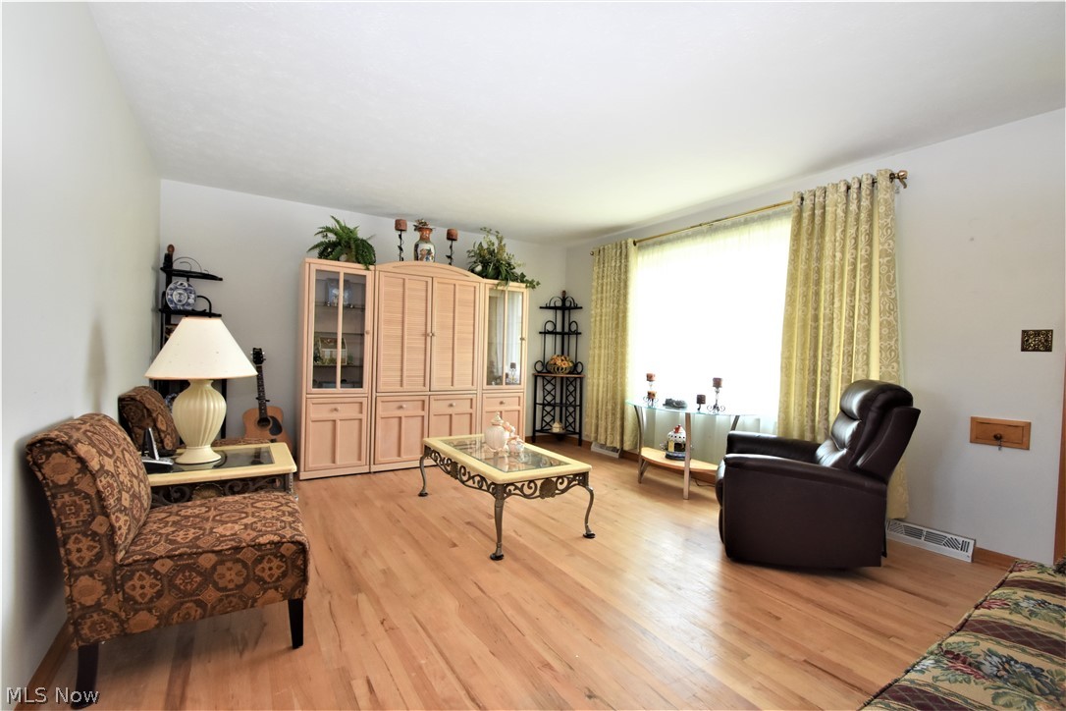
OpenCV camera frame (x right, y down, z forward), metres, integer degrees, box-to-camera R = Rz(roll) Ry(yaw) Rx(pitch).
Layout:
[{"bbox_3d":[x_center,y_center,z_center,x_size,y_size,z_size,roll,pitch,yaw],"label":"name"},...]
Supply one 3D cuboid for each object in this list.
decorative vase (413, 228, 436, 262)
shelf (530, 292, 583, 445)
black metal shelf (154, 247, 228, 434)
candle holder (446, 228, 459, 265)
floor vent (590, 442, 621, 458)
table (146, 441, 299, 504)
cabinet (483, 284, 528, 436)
[{"bbox_3d":[-1.077,-1.042,4.427,0.210,0.455,0.210,1,1,-34],"label":"decorative vase"},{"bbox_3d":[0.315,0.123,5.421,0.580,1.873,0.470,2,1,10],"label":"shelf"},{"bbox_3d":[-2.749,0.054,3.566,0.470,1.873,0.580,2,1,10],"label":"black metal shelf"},{"bbox_3d":[-0.842,-1.060,4.585,0.120,0.480,0.120,1,1,-34],"label":"candle holder"},{"bbox_3d":[0.803,1.028,4.895,0.065,0.112,0.414,1,1,-35],"label":"floor vent"},{"bbox_3d":[-1.580,0.794,2.195,0.670,0.560,0.610,1,1,-34],"label":"table"},{"bbox_3d":[-0.429,0.137,4.859,0.566,1.814,0.448,1,1,-35],"label":"cabinet"}]

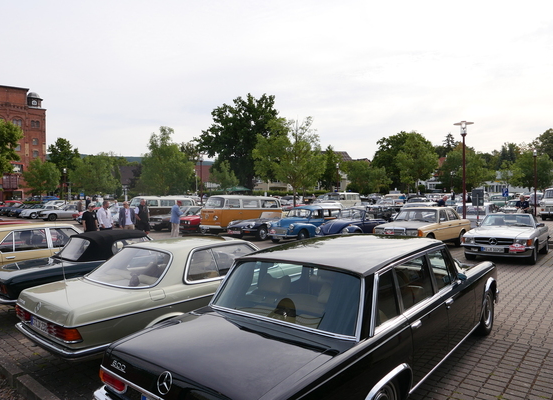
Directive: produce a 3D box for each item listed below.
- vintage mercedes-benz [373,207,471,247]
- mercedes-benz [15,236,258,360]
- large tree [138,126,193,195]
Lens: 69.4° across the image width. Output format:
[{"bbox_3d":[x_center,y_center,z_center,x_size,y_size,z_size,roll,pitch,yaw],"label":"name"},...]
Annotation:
[{"bbox_3d":[5.498,0.999,14.859,1.786,1.440,4.700,0,0,42],"label":"vintage mercedes-benz"},{"bbox_3d":[-1.270,1.290,6.250,1.790,1.400,4.640,0,1,38],"label":"mercedes-benz"},{"bbox_3d":[-10.558,-2.711,38.000,5.330,8.560,5.330,-1,1,-16],"label":"large tree"}]

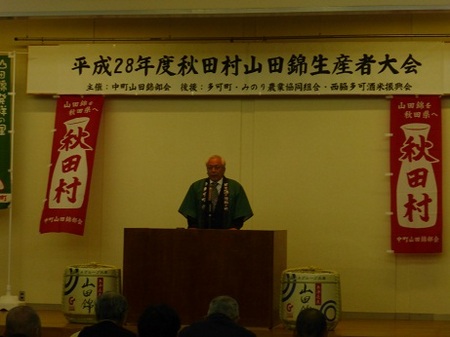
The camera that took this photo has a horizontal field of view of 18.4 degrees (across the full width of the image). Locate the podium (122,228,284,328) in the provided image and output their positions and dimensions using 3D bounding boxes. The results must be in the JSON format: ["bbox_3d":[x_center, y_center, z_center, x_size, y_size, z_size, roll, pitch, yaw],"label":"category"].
[{"bbox_3d":[-0.200,1.129,14.475,1.529,0.979,0.854,0,-3,11],"label":"podium"}]

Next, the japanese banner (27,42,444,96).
[{"bbox_3d":[0.059,-1.135,15.854,4.825,0.583,0.039,0,-3,10],"label":"japanese banner"}]

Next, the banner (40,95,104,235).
[{"bbox_3d":[-1.764,-0.034,15.977,0.553,1.668,0.039,3,-14,13],"label":"banner"}]

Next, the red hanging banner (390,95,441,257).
[{"bbox_3d":[2.133,0.067,15.461,0.567,1.746,0.029,0,-3,10],"label":"red hanging banner"}]

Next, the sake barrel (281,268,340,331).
[{"bbox_3d":[0.865,1.311,13.998,0.609,0.606,0.609,0,-3,11],"label":"sake barrel"}]

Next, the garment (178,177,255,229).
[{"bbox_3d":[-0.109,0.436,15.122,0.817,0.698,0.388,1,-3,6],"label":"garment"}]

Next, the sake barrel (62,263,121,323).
[{"bbox_3d":[-1.388,1.307,14.624,0.622,0.601,0.622,1,-3,2],"label":"sake barrel"}]

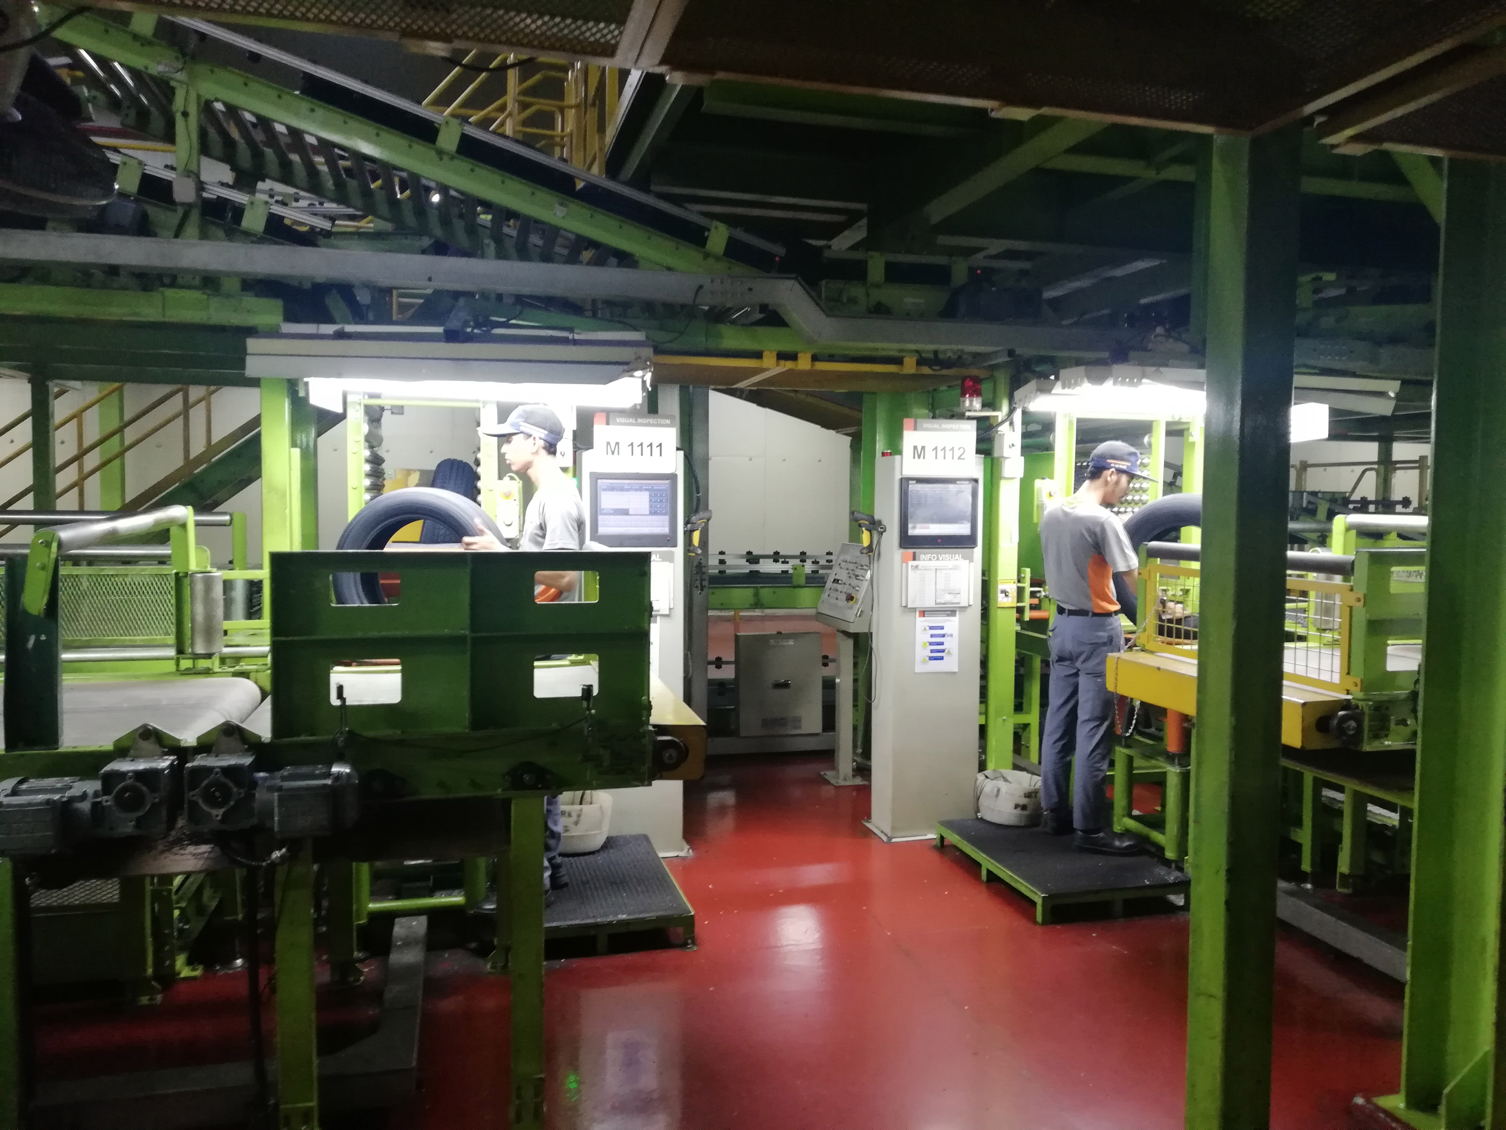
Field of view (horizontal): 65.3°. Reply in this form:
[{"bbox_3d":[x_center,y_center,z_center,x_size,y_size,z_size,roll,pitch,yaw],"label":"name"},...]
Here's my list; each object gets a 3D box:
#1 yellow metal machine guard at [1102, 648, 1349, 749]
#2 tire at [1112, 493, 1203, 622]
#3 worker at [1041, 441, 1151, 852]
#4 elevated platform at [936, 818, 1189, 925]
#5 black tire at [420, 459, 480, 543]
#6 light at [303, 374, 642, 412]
[{"bbox_3d":[1.500,0.426,3.836,0.150,0.130,0.977,-1,4,-15],"label":"yellow metal machine guard"},{"bbox_3d":[1.811,0.017,4.920,0.635,0.635,0.210,2,4,18],"label":"tire"},{"bbox_3d":[1.466,0.340,5.005,0.450,1.720,0.470,-1,4,-22],"label":"worker"},{"bbox_3d":[1.288,1.264,4.972,0.665,0.120,0.980,-1,4,-14],"label":"elevated platform"},{"bbox_3d":[-1.414,-0.165,5.400,0.210,0.650,0.650,9,2,-14],"label":"black tire"},{"bbox_3d":[-0.959,-0.602,4.100,1.150,0.110,0.200,-1,4,-15],"label":"light"}]

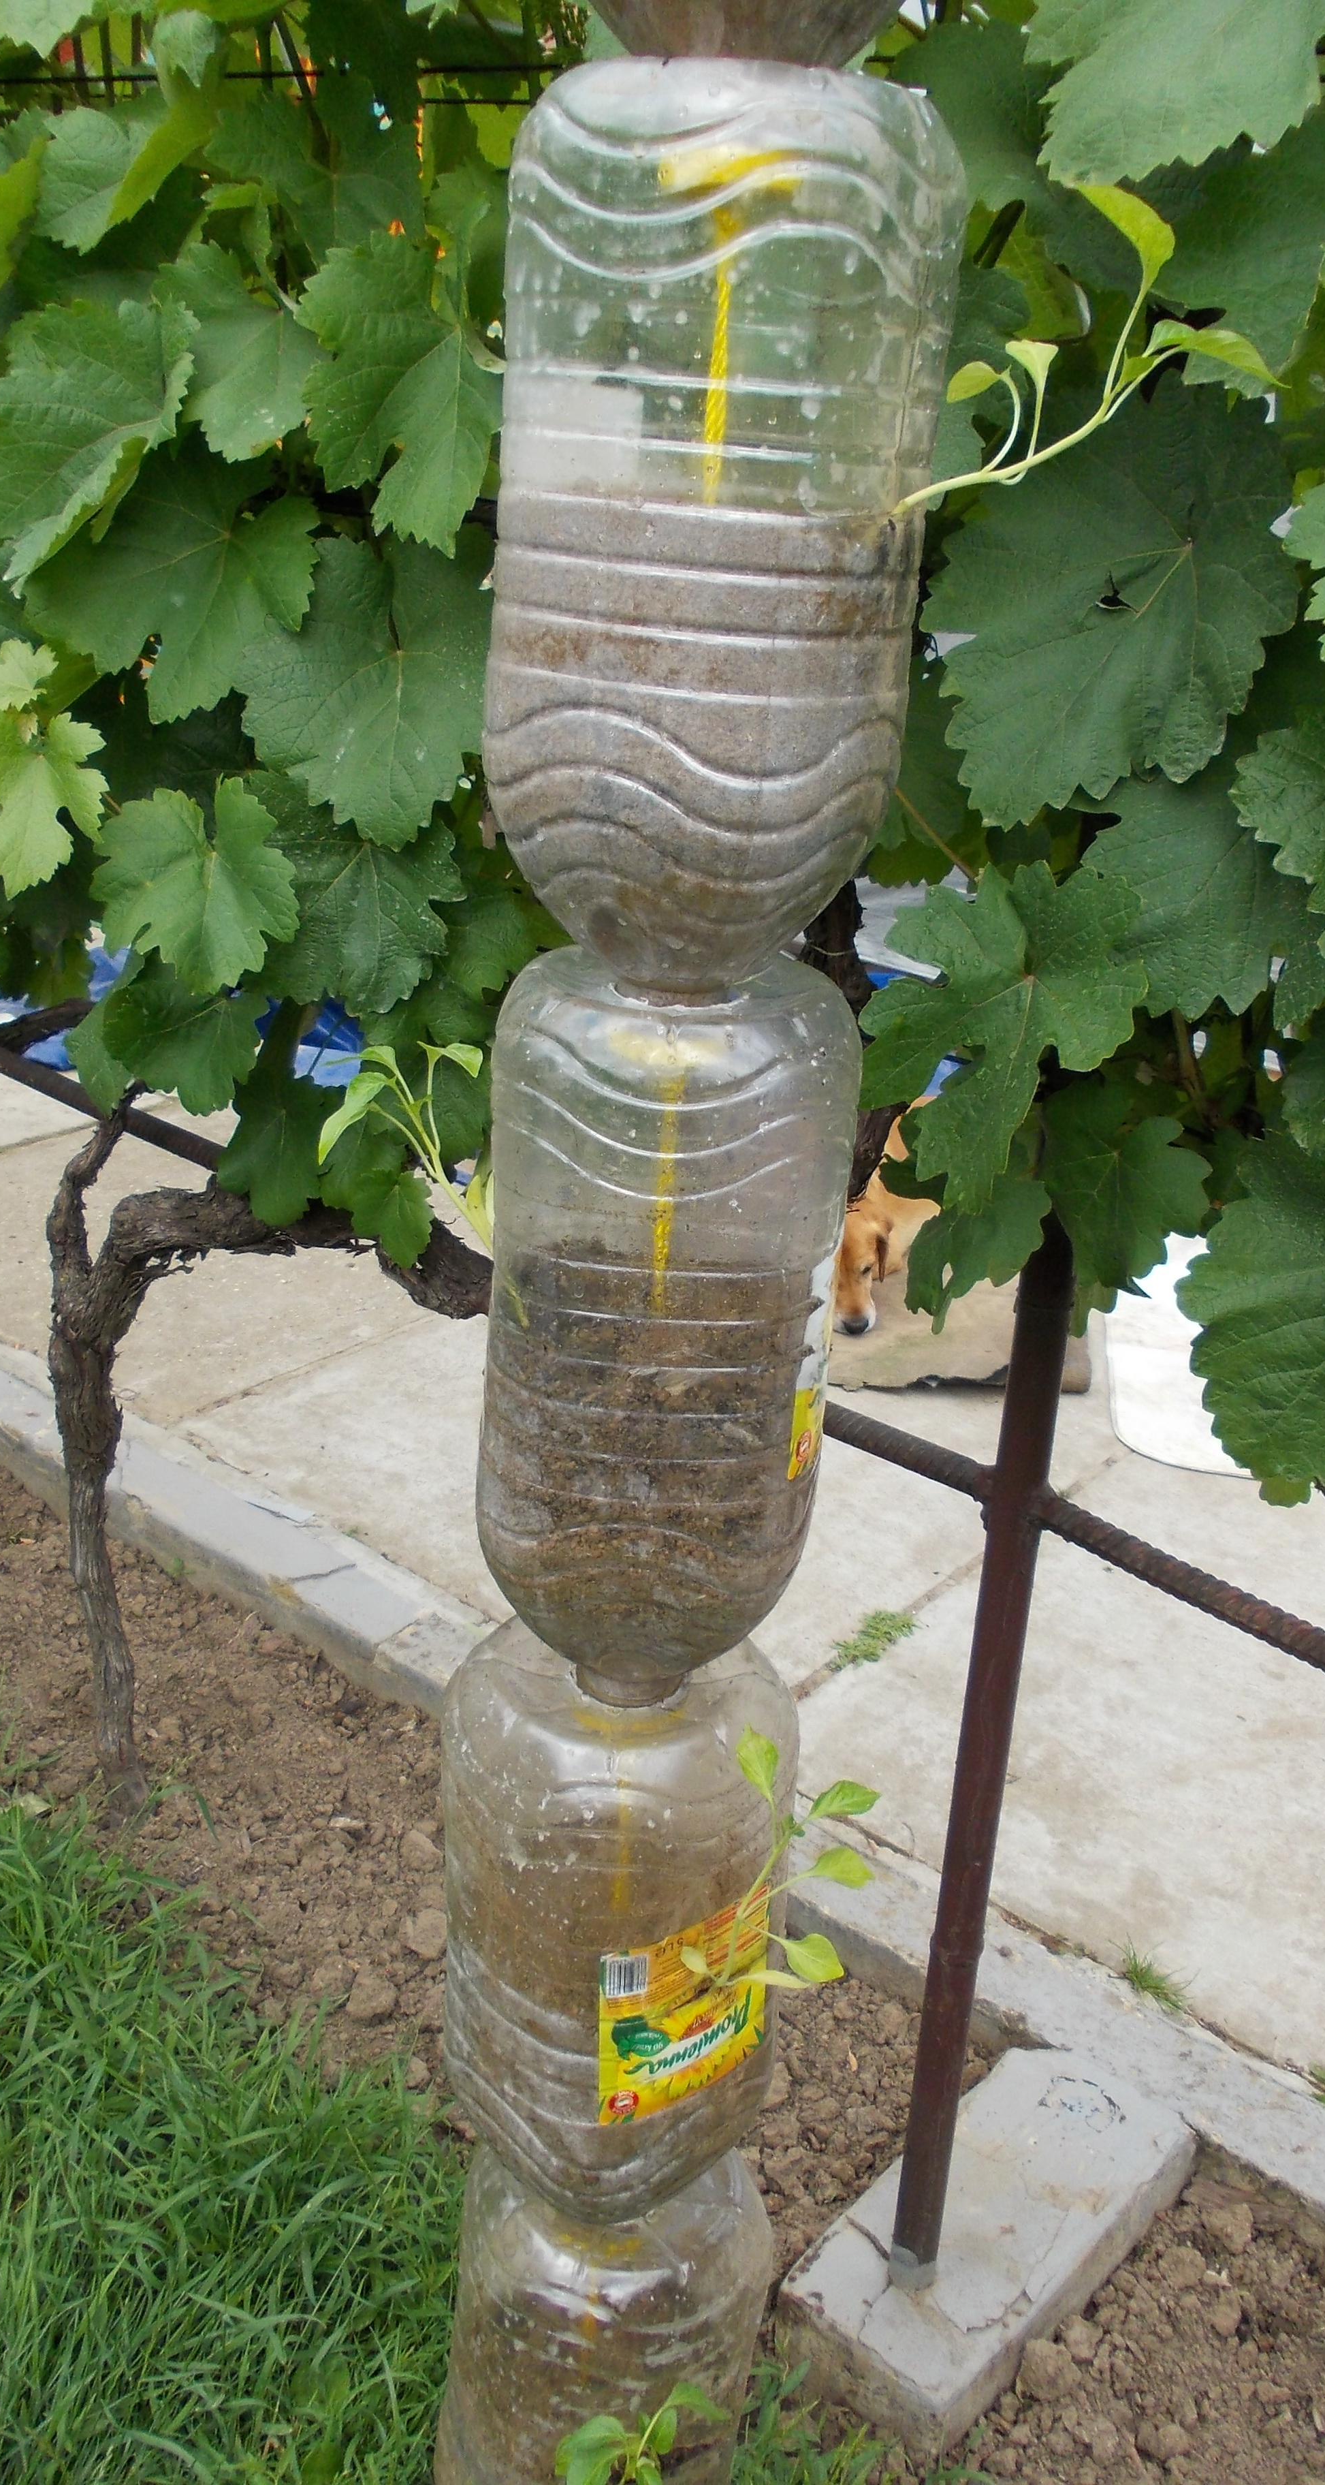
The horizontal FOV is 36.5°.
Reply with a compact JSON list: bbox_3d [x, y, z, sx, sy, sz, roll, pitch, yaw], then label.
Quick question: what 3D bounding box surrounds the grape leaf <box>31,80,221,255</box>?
[{"bbox_3d":[-0.414,-0.832,1.560,0.132,0.107,0.070,6,-1,4],"label":"grape leaf"}]

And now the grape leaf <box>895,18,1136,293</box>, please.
[{"bbox_3d":[0.183,-0.563,1.040,0.124,0.128,0.045,-5,12,16],"label":"grape leaf"}]

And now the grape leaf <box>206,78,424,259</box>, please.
[{"bbox_3d":[-0.240,-0.736,1.391,0.152,0.122,0.040,2,14,-1],"label":"grape leaf"}]

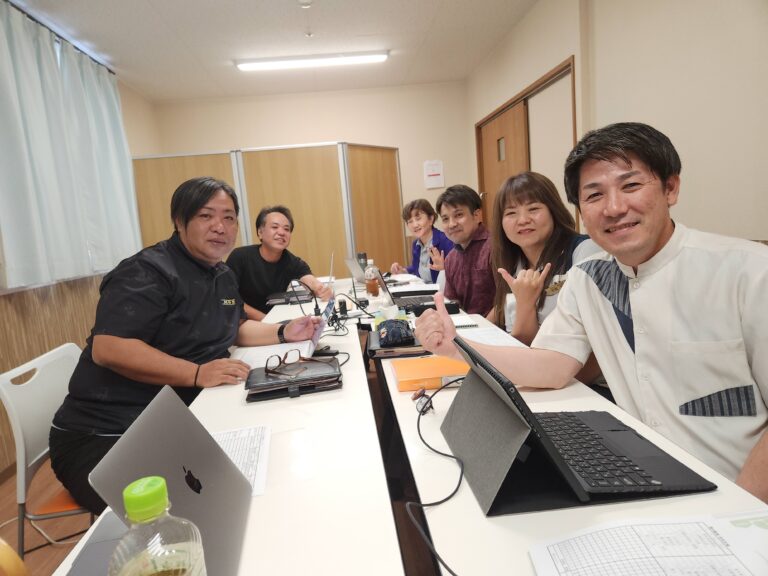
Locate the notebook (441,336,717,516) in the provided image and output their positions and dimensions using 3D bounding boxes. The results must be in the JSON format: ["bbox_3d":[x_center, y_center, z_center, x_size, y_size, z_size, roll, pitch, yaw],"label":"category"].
[{"bbox_3d":[0.288,0.193,0.859,0.334,0.187,0.305,-6,7,-4],"label":"notebook"}]

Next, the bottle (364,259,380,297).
[{"bbox_3d":[-0.065,-0.060,2.939,0.072,0.212,0.072,-6,7,-4],"label":"bottle"}]

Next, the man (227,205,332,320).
[{"bbox_3d":[-0.638,0.190,2.800,0.720,1.260,0.620,0,9,35],"label":"man"}]

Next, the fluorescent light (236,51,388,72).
[{"bbox_3d":[-0.583,-1.887,4.275,1.250,0.065,0.170,-6,7,-4],"label":"fluorescent light"}]

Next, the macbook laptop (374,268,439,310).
[{"bbox_3d":[0.111,-0.015,2.525,0.272,0.197,0.305,-6,7,-4],"label":"macbook laptop"}]

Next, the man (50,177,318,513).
[{"bbox_3d":[-0.608,0.327,1.606,0.770,1.280,0.640,-2,8,21],"label":"man"}]

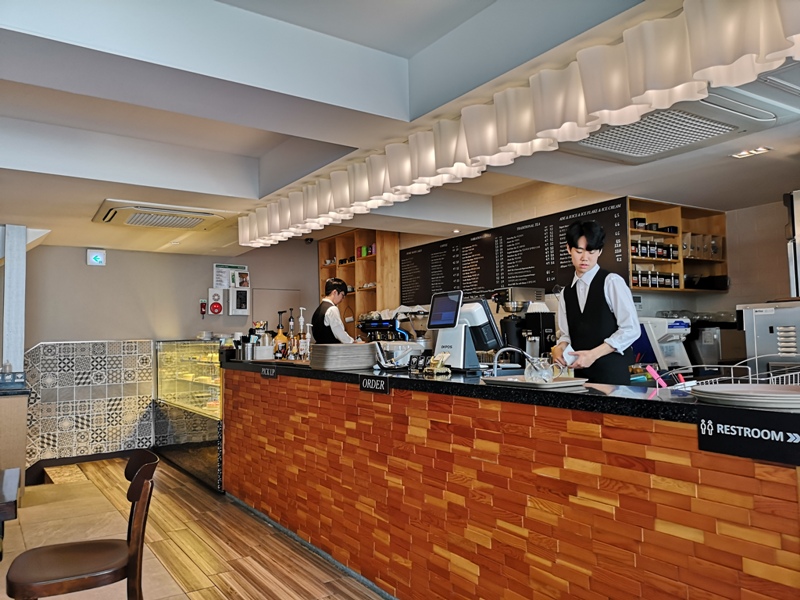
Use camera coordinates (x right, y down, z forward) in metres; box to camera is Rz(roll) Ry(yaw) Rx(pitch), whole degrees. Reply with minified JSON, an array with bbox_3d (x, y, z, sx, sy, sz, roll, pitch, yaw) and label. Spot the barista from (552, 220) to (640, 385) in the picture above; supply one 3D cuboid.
[{"bbox_3d":[0.921,0.507,2.854,0.470,1.760,0.370,-4,-4,43],"label":"barista"}]

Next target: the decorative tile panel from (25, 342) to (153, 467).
[{"bbox_3d":[-3.175,1.026,6.451,1.210,1.200,0.050,1,-4,-34],"label":"decorative tile panel"}]

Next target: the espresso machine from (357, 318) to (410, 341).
[{"bbox_3d":[-0.021,0.447,6.284,0.500,0.500,0.740,1,-4,-34],"label":"espresso machine"}]

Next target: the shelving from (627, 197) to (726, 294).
[{"bbox_3d":[2.129,-0.405,5.051,1.360,0.690,0.340,1,-4,-34],"label":"shelving"}]

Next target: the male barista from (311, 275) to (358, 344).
[{"bbox_3d":[-0.562,0.667,5.555,0.450,1.750,0.470,0,-3,-22],"label":"male barista"}]

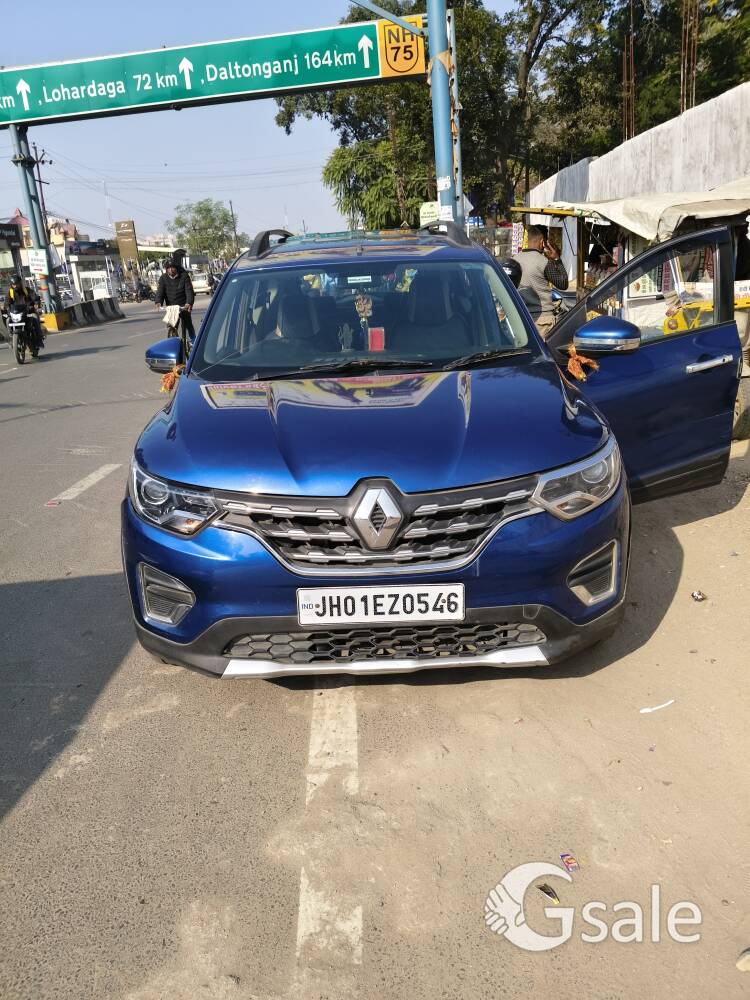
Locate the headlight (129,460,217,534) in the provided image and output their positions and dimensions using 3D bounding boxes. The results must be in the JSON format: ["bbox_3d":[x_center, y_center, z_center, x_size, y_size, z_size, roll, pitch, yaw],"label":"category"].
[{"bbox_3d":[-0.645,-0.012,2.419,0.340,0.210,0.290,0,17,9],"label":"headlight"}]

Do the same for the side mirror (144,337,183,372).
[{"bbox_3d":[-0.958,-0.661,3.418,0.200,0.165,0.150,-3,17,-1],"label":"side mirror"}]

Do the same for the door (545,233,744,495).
[{"bbox_3d":[1.274,-0.620,3.617,1.170,1.280,0.200,-10,18,-23],"label":"door"}]

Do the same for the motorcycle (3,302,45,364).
[{"bbox_3d":[-6.916,-3.291,14.744,0.750,1.100,1.950,-7,17,-13],"label":"motorcycle"}]

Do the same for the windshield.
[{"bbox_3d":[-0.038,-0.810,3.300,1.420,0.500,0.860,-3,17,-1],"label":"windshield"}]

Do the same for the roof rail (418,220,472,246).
[{"bbox_3d":[0.418,-1.557,4.569,0.120,0.140,1.800,-3,17,-1],"label":"roof rail"}]

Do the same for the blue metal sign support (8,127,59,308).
[{"bbox_3d":[-10.707,-8.653,23.595,0.600,6.200,0.600,-3,17,0],"label":"blue metal sign support"}]

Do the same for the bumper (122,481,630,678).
[{"bbox_3d":[0.015,0.216,2.440,1.700,0.620,0.500,-3,17,-1],"label":"bumper"}]

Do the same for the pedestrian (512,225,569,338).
[{"bbox_3d":[1.455,-1.545,6.698,0.500,1.700,0.360,6,19,26],"label":"pedestrian"}]

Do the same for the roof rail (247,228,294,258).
[{"bbox_3d":[-0.581,-1.513,4.559,0.120,0.140,1.800,-3,17,-1],"label":"roof rail"}]

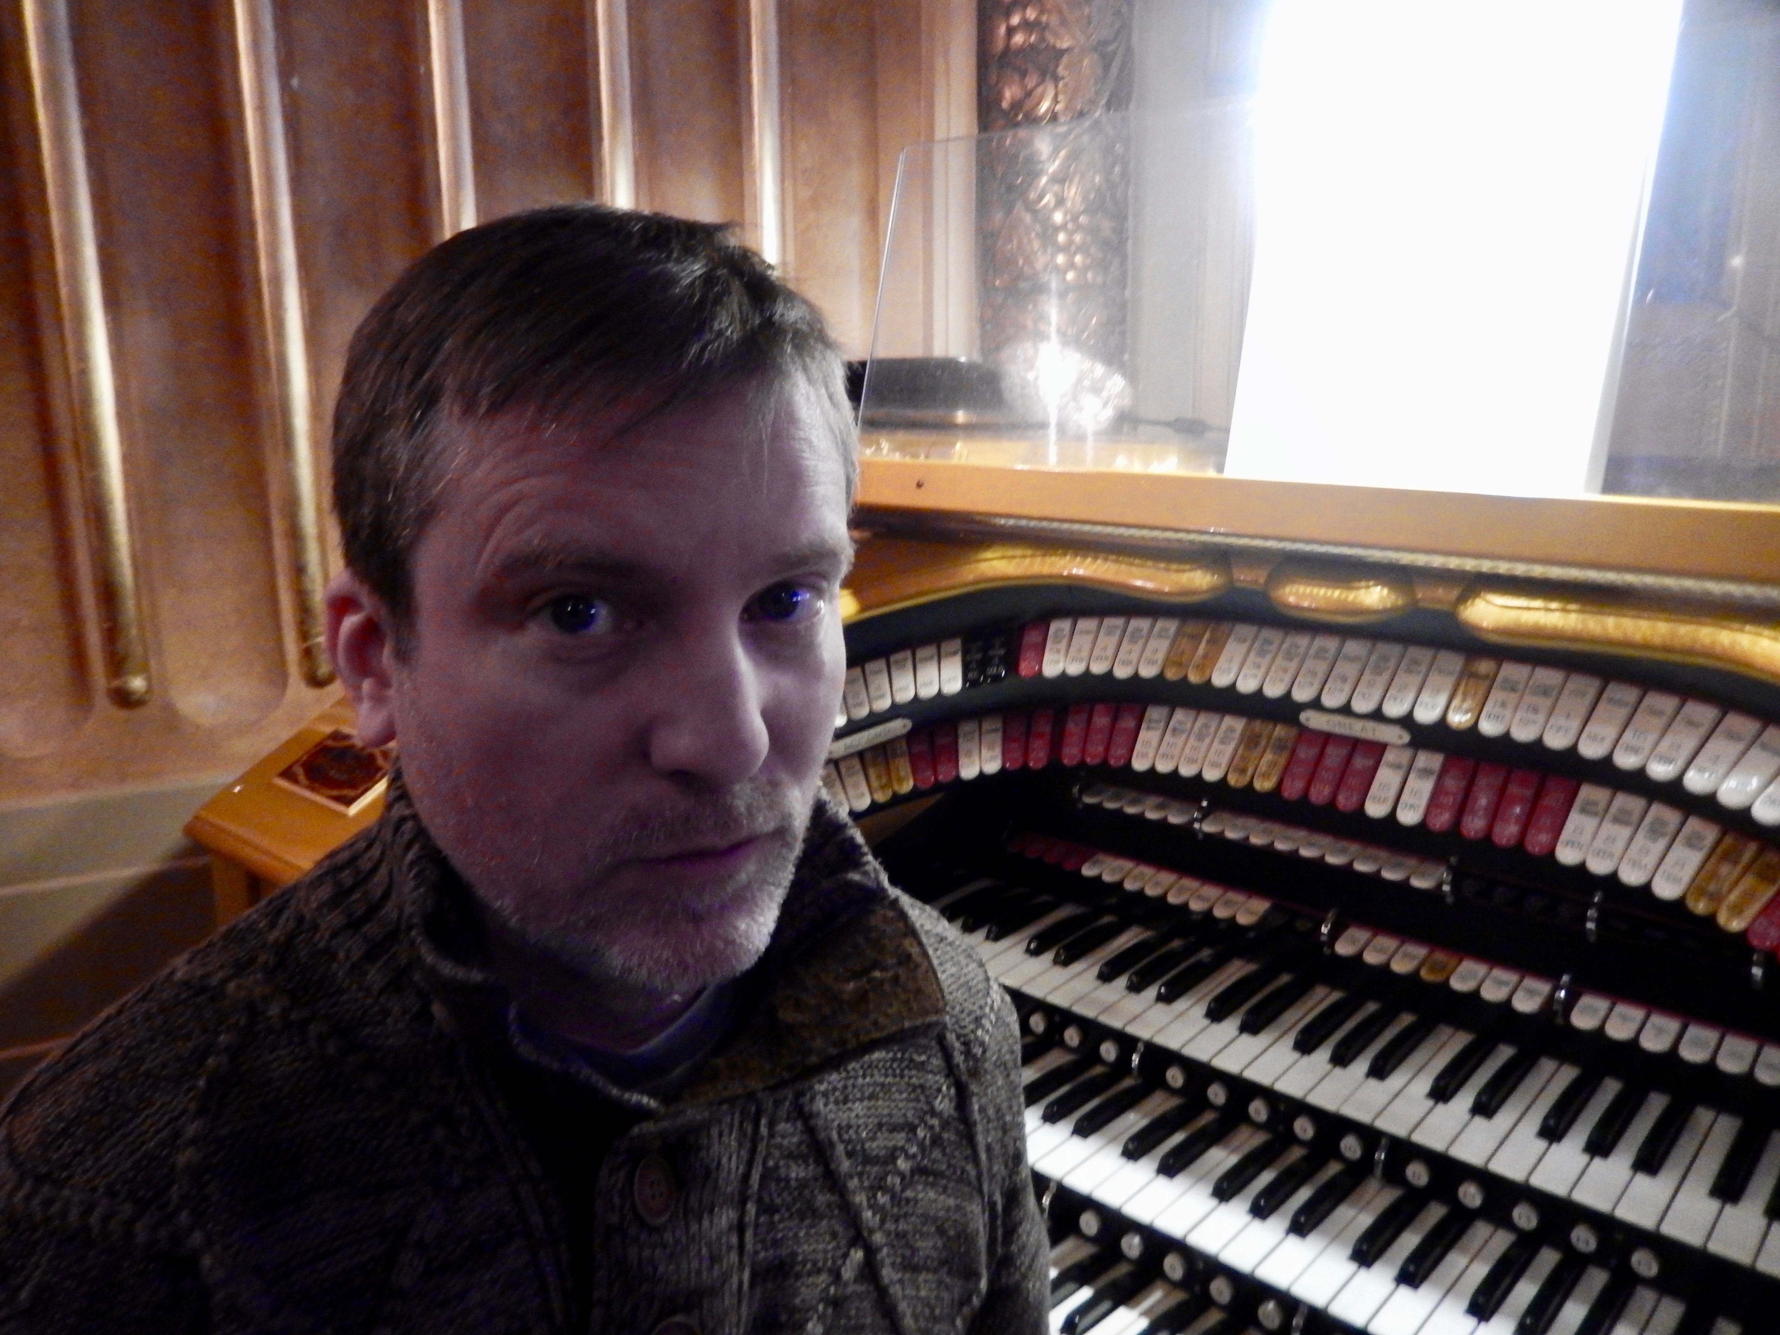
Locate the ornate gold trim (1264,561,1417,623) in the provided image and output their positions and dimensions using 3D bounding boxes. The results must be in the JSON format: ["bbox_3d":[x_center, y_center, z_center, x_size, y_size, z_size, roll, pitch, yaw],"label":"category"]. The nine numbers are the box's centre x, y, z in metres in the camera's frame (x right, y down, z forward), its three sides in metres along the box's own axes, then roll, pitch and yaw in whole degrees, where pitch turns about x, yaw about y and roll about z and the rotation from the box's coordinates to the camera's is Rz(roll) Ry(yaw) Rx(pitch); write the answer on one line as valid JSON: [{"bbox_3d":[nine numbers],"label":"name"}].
[{"bbox_3d":[0.329,-0.055,0.938,0.108,0.037,0.030,10,16,40],"label":"ornate gold trim"}]

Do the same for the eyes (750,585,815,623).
[{"bbox_3d":[-0.034,-0.020,0.405,0.023,0.013,0.013,-4,8,-29],"label":"eyes"}]

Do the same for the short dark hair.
[{"bbox_3d":[-0.108,-0.077,0.465,0.175,0.170,0.195,-4,8,-29],"label":"short dark hair"}]

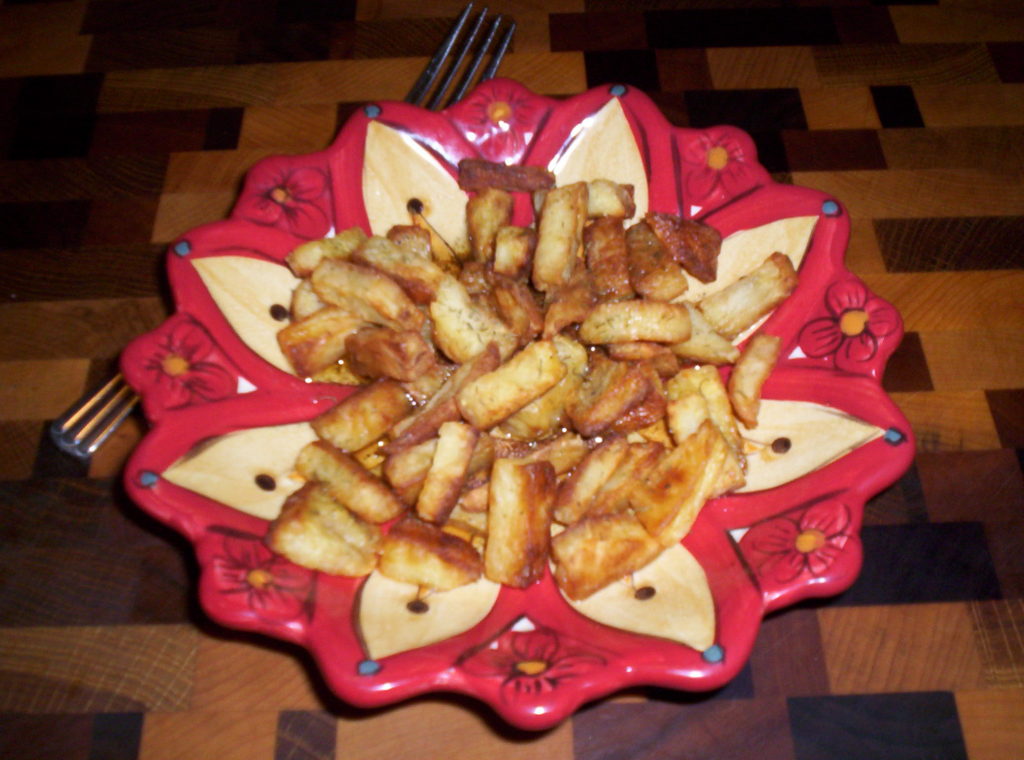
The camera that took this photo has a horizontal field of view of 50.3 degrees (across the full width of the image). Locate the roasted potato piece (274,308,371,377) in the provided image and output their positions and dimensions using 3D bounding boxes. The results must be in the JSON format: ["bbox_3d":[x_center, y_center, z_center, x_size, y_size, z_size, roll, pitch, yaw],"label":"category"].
[{"bbox_3d":[-0.056,-0.012,0.326,0.023,0.013,0.013,-23,32,-14],"label":"roasted potato piece"}]

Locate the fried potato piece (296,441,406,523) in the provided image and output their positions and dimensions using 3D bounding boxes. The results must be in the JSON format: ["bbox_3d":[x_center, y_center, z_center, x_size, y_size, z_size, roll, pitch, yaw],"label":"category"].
[{"bbox_3d":[-0.044,0.028,0.297,0.033,0.009,0.009,29,60,19],"label":"fried potato piece"}]

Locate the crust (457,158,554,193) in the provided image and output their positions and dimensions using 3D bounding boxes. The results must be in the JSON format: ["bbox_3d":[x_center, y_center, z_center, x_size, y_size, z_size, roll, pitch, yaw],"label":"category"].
[{"bbox_3d":[-0.002,-0.066,0.353,0.031,0.007,0.008,8,55,7],"label":"crust"}]

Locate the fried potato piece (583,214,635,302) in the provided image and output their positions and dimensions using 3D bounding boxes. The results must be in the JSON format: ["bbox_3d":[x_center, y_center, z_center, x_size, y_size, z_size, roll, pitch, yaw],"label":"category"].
[{"bbox_3d":[0.030,-0.038,0.342,0.014,0.012,0.026,-2,73,-1],"label":"fried potato piece"}]

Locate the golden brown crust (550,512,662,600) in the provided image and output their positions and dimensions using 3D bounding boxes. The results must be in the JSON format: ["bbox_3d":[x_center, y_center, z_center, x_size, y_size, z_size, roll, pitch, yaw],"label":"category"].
[{"bbox_3d":[0.025,0.043,0.281,0.024,0.012,0.017,-21,79,-16],"label":"golden brown crust"}]

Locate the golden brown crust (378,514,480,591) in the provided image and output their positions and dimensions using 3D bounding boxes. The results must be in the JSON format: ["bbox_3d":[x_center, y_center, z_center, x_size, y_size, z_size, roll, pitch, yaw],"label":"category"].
[{"bbox_3d":[-0.021,0.045,0.280,0.025,0.011,0.013,11,56,9],"label":"golden brown crust"}]

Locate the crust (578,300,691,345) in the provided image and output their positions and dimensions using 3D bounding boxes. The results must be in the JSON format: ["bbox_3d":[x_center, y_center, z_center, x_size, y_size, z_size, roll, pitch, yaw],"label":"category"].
[{"bbox_3d":[0.036,-0.016,0.311,0.029,0.009,0.010,0,55,1],"label":"crust"}]

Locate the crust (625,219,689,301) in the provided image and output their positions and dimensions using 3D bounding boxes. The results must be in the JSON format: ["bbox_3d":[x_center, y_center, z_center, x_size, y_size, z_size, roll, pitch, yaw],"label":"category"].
[{"bbox_3d":[0.045,-0.038,0.340,0.014,0.012,0.024,-11,55,-6],"label":"crust"}]

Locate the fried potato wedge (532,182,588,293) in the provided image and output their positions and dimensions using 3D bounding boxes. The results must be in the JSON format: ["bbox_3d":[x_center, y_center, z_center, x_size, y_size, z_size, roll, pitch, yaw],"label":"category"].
[{"bbox_3d":[0.015,-0.044,0.340,0.015,0.013,0.034,6,71,5],"label":"fried potato wedge"}]

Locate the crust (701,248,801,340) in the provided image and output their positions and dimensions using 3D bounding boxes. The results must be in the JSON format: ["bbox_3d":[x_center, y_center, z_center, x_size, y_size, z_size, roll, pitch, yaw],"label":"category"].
[{"bbox_3d":[0.072,-0.025,0.324,0.031,0.009,0.011,-37,62,-13],"label":"crust"}]

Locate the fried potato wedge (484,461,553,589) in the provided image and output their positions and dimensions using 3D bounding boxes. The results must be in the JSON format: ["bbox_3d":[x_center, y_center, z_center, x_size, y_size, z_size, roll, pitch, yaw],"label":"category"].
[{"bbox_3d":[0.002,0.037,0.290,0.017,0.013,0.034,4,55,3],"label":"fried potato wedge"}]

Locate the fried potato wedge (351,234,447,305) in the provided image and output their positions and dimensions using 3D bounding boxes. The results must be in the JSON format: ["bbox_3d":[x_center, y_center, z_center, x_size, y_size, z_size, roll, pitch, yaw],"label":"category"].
[{"bbox_3d":[-0.035,-0.034,0.336,0.033,0.011,0.011,30,60,20],"label":"fried potato wedge"}]

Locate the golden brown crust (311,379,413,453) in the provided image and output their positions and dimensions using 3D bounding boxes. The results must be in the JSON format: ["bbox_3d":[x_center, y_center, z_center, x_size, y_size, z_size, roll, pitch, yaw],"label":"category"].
[{"bbox_3d":[-0.041,0.010,0.306,0.025,0.010,0.012,-32,60,-19],"label":"golden brown crust"}]

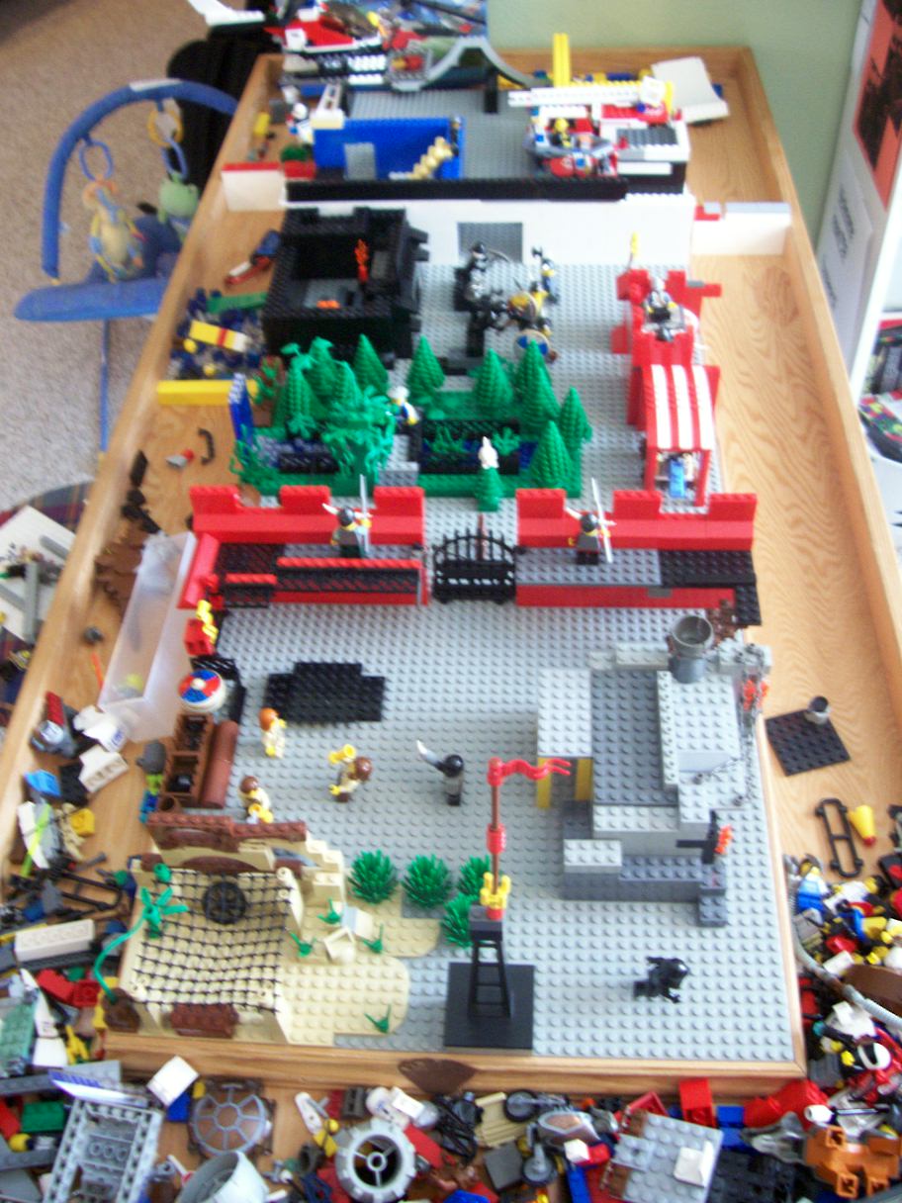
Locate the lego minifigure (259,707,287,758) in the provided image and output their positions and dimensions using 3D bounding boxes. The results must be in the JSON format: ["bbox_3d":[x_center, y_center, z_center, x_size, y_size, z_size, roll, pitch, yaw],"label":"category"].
[{"bbox_3d":[-0.115,0.086,0.775,0.020,0.041,0.024,14,52,16],"label":"lego minifigure"}]

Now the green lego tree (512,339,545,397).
[{"bbox_3d":[0.068,-0.188,0.966,0.032,0.064,0.032,1,49,4],"label":"green lego tree"}]

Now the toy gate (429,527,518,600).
[{"bbox_3d":[0.015,-0.028,0.845,0.061,0.070,0.012,0,49,5],"label":"toy gate"}]

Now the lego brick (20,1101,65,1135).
[{"bbox_3d":[-0.229,0.289,0.662,0.024,0.011,0.016,1,49,4],"label":"lego brick"}]

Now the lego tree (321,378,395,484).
[{"bbox_3d":[-0.072,-0.126,0.909,0.056,0.080,0.050,1,49,4],"label":"lego tree"}]

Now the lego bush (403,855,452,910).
[{"bbox_3d":[-0.014,0.166,0.698,0.028,0.034,0.028,1,49,4],"label":"lego bush"}]

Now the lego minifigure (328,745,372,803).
[{"bbox_3d":[-0.064,0.107,0.743,0.025,0.042,0.025,5,50,7],"label":"lego minifigure"}]

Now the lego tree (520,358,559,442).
[{"bbox_3d":[0.073,-0.165,0.949,0.033,0.066,0.033,0,49,5],"label":"lego tree"}]

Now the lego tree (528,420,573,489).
[{"bbox_3d":[0.076,-0.114,0.901,0.032,0.064,0.032,1,49,4],"label":"lego tree"}]

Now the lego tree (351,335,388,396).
[{"bbox_3d":[-0.071,-0.198,0.991,0.032,0.064,0.032,1,49,4],"label":"lego tree"}]

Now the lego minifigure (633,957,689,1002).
[{"bbox_3d":[0.117,0.210,0.655,0.030,0.030,0.023,5,50,7],"label":"lego minifigure"}]

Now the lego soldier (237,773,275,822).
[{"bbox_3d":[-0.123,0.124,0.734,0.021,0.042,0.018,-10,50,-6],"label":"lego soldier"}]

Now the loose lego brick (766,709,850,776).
[{"bbox_3d":[0.249,0.098,0.828,0.048,0.005,0.048,-12,50,-7],"label":"loose lego brick"}]

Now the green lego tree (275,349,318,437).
[{"bbox_3d":[-0.123,-0.175,0.973,0.033,0.066,0.033,0,49,5],"label":"green lego tree"}]

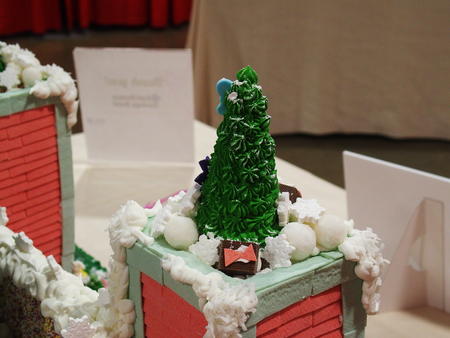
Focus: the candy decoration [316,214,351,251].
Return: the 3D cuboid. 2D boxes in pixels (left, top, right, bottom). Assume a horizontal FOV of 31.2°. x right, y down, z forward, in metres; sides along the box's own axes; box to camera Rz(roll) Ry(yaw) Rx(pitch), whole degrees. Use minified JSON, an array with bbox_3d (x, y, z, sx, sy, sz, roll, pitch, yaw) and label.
[{"bbox_3d":[0.077,0.046,0.576,0.025,0.025,0.025,0,19,0],"label":"candy decoration"}]

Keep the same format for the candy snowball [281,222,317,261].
[{"bbox_3d":[0.052,0.051,0.570,0.025,0.025,0.025,0,19,0],"label":"candy snowball"}]

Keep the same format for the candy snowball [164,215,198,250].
[{"bbox_3d":[-0.032,0.046,0.588,0.025,0.025,0.025,0,19,0],"label":"candy snowball"}]

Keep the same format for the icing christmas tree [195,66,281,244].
[{"bbox_3d":[0.012,-0.013,0.595,0.064,0.124,0.064,0,19,0],"label":"icing christmas tree"}]

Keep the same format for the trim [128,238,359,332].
[{"bbox_3d":[0.012,0.068,0.599,0.117,0.024,0.125,-14,24,-36],"label":"trim"}]

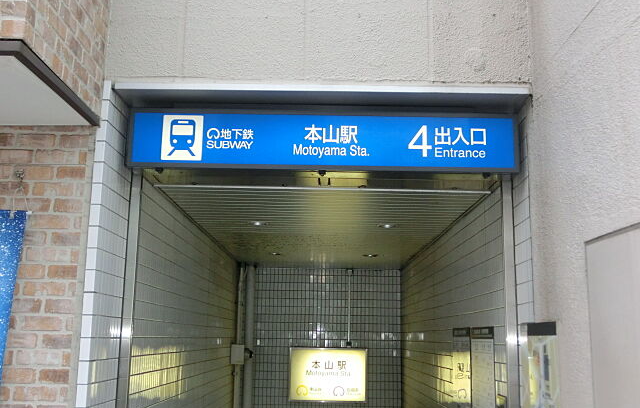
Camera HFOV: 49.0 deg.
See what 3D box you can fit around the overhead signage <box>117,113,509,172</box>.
[{"bbox_3d":[0.019,-0.312,3.674,1.995,0.311,0.130,1,-11,0],"label":"overhead signage"}]

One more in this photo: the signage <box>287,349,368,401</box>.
[{"bbox_3d":[0.105,2.108,8.694,0.962,0.650,0.110,1,-11,0],"label":"signage"}]

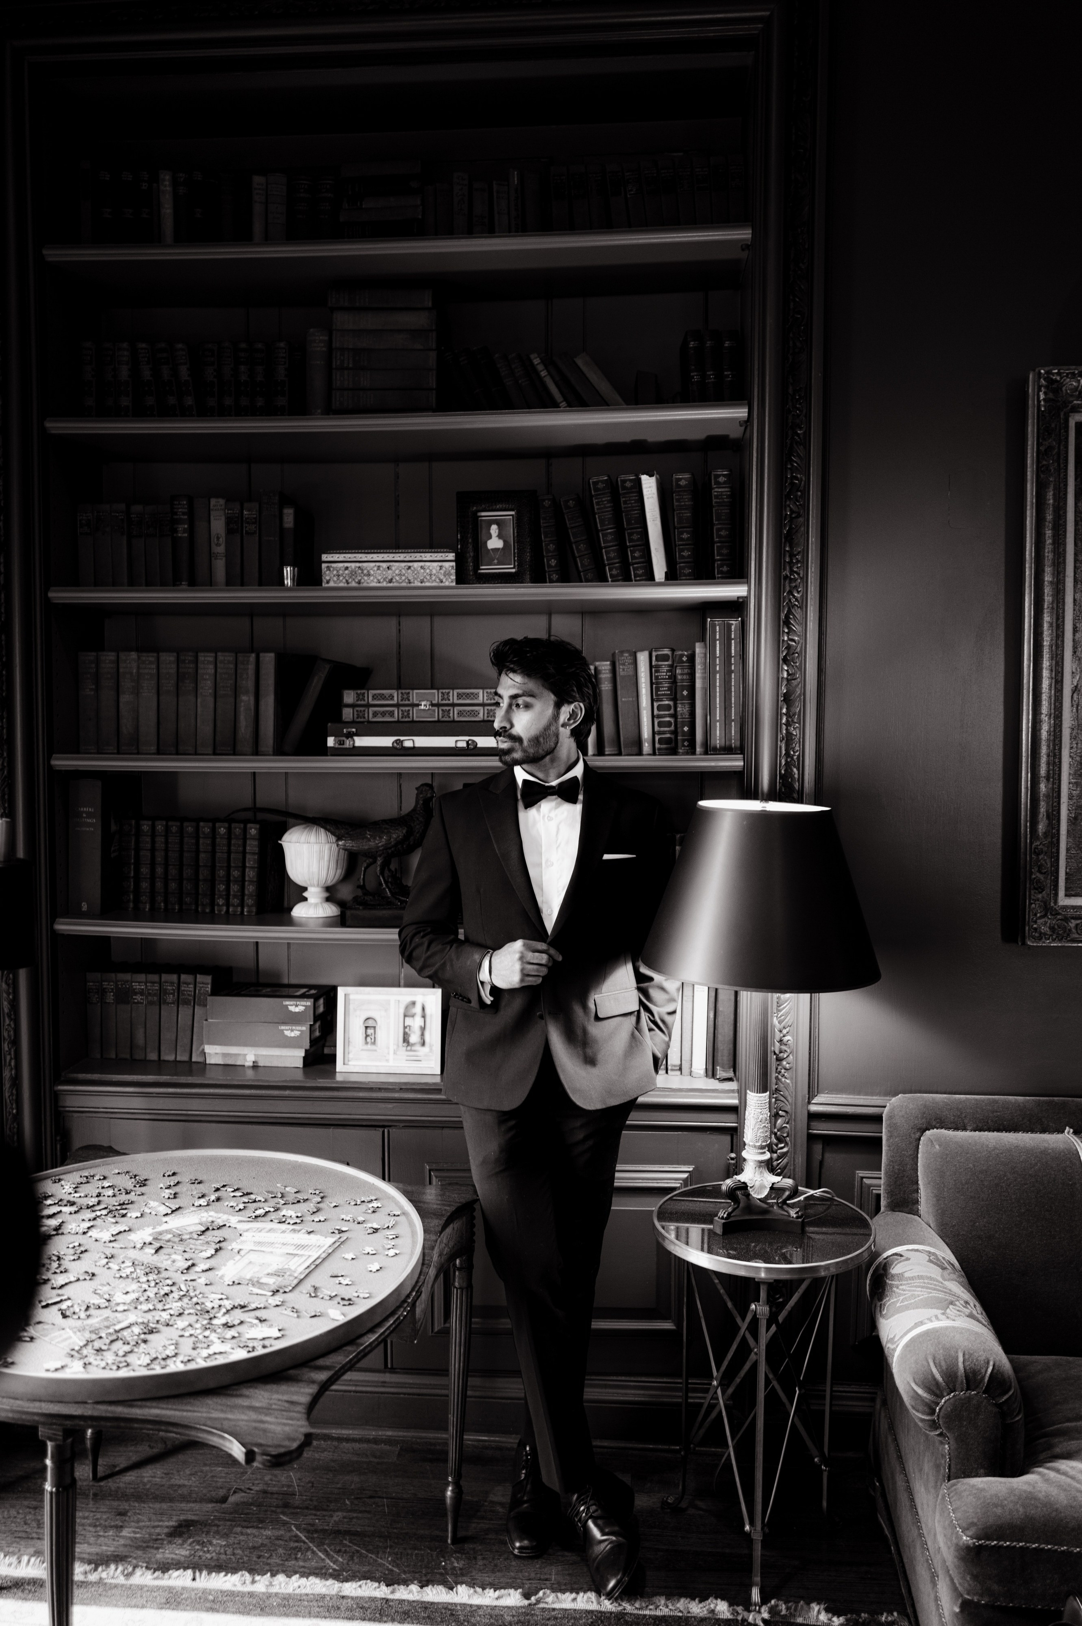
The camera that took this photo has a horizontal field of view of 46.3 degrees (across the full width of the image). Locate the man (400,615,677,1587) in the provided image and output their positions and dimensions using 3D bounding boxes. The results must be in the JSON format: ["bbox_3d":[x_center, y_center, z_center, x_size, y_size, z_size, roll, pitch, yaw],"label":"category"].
[{"bbox_3d":[-0.014,0.539,2.540,0.564,1.786,0.470,0,3,2],"label":"man"}]

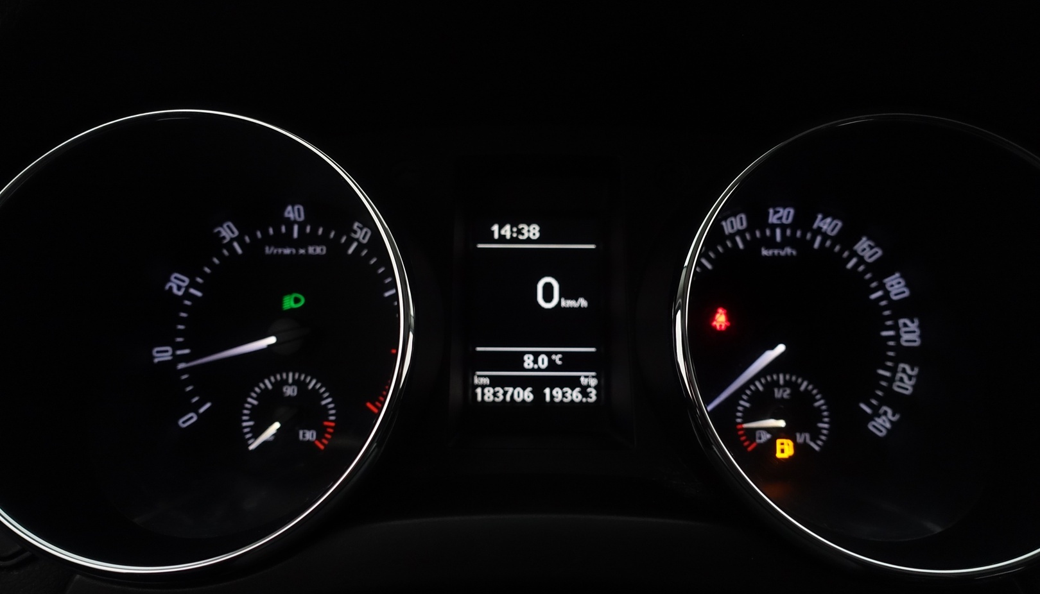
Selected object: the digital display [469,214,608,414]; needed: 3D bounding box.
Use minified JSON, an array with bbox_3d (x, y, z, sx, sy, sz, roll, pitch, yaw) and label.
[{"bbox_3d":[0.006,0.006,0.243,0.049,0.069,0.008,0,-4,0],"label":"digital display"}]

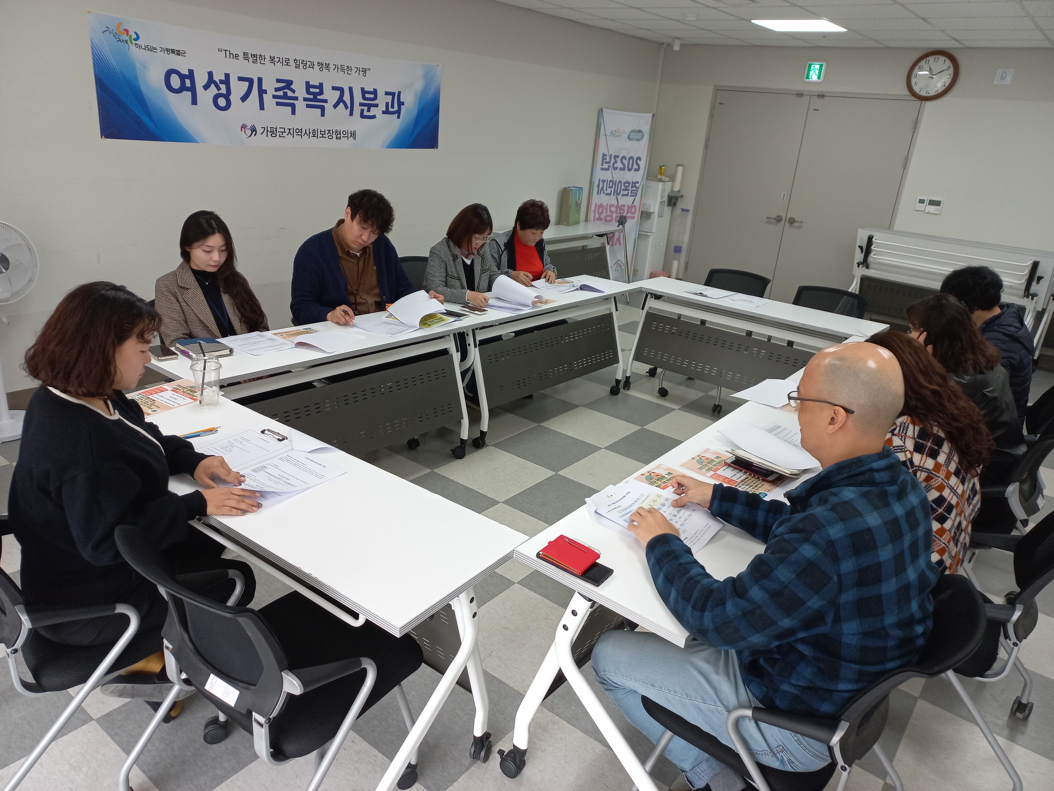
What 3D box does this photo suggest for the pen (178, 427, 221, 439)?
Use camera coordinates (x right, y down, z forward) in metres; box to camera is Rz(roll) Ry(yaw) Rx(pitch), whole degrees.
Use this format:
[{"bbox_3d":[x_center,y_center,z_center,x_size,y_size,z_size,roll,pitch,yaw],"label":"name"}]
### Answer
[{"bbox_3d":[-0.977,0.106,2.257,0.150,0.010,0.018,-14,28,-42],"label":"pen"}]

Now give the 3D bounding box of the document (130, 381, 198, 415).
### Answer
[{"bbox_3d":[-1.176,0.006,2.483,0.210,0.006,0.297,16,23,27],"label":"document"}]

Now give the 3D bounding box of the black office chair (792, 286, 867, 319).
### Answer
[{"bbox_3d":[1.779,-0.227,4.784,0.580,0.820,0.580,20,25,33],"label":"black office chair"}]

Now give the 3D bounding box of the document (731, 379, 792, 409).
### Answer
[{"bbox_3d":[0.980,-0.013,3.032,0.210,0.028,0.300,18,24,31],"label":"document"}]

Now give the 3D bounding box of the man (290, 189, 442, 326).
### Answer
[{"bbox_3d":[-0.819,-0.334,3.725,0.660,1.290,0.760,-14,27,-41],"label":"man"}]

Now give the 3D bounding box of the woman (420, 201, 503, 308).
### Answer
[{"bbox_3d":[-0.349,-0.540,4.575,0.500,1.170,0.760,-15,28,-43],"label":"woman"}]

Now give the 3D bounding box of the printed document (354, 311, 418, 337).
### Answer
[{"bbox_3d":[-0.648,-0.316,3.469,0.295,0.012,0.210,16,23,26],"label":"printed document"}]

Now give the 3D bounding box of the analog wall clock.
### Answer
[{"bbox_3d":[3.486,-2.748,6.542,0.393,0.393,0.050,20,25,33],"label":"analog wall clock"}]

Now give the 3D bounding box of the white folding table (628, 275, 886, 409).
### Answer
[{"bbox_3d":[1.375,-0.236,4.860,1.500,0.720,0.465,19,24,32],"label":"white folding table"}]

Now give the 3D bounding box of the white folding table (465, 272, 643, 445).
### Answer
[{"bbox_3d":[0.059,-0.262,4.594,0.465,0.720,1.500,20,25,35],"label":"white folding table"}]

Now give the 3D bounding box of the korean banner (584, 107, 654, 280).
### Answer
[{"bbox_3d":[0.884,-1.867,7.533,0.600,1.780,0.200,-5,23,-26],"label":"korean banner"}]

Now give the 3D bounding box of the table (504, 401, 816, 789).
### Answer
[{"bbox_3d":[0.574,0.598,2.431,0.465,0.720,1.500,19,25,33],"label":"table"}]

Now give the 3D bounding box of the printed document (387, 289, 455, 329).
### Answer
[{"bbox_3d":[-0.507,-0.412,3.642,0.250,0.095,0.300,14,22,23],"label":"printed document"}]

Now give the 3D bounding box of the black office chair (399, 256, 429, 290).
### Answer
[{"bbox_3d":[-0.548,-0.400,4.646,0.570,0.820,0.550,19,25,33],"label":"black office chair"}]

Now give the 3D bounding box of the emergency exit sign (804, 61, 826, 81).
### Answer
[{"bbox_3d":[2.684,-3.020,7.108,0.186,0.179,0.040,20,25,33],"label":"emergency exit sign"}]

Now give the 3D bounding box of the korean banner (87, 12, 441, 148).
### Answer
[{"bbox_3d":[-1.401,-1.874,4.753,0.020,0.592,2.480,20,25,33],"label":"korean banner"}]

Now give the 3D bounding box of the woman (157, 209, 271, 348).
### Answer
[{"bbox_3d":[-1.332,-0.193,3.371,0.500,1.190,0.740,-15,28,-43],"label":"woman"}]

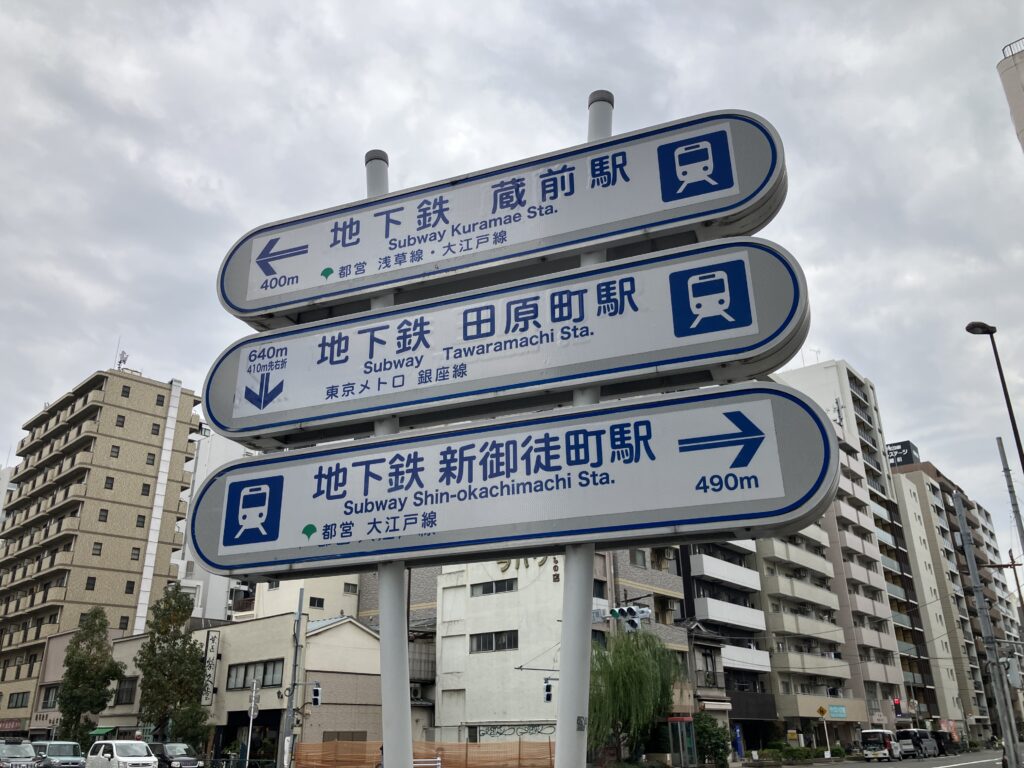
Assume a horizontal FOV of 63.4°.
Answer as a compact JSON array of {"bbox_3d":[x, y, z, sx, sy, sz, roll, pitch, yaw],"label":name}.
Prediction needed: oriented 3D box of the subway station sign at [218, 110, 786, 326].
[{"bbox_3d":[-0.199,-0.886,4.859,3.480,0.675,0.270,-9,-24,18],"label":"subway station sign"}]

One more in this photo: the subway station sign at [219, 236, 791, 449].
[{"bbox_3d":[-0.180,-0.169,4.576,3.480,0.675,0.270,-9,-24,18],"label":"subway station sign"}]

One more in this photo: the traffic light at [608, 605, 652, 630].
[{"bbox_3d":[4.517,8.957,31.706,1.350,0.800,0.600,-18,-28,35],"label":"traffic light"}]

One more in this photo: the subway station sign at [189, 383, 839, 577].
[{"bbox_3d":[-0.161,0.568,4.285,3.480,0.675,0.270,-9,-24,18],"label":"subway station sign"}]

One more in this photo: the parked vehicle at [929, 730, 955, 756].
[{"bbox_3d":[33.759,28.509,65.889,1.650,1.800,3.900,-18,-28,35],"label":"parked vehicle"}]

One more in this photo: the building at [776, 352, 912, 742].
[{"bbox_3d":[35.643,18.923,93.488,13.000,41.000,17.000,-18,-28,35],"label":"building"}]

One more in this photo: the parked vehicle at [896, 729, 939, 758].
[{"bbox_3d":[29.838,26.587,61.347,1.720,1.900,4.700,-18,-28,35],"label":"parked vehicle"}]

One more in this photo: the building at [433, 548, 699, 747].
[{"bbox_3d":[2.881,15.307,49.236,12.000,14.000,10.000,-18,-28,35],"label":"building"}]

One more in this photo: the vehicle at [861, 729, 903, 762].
[{"bbox_3d":[24.924,24.243,55.623,1.480,1.880,3.400,-18,-28,35],"label":"vehicle"}]

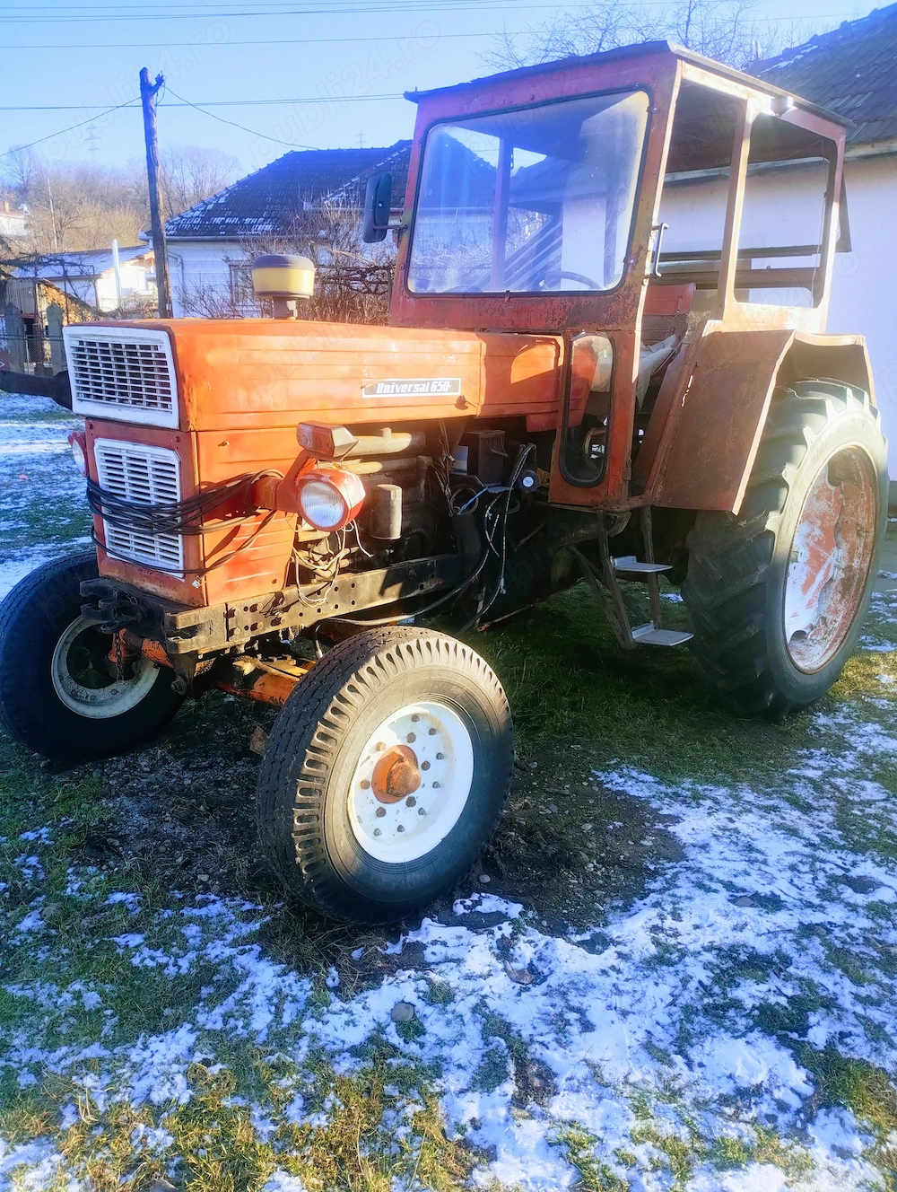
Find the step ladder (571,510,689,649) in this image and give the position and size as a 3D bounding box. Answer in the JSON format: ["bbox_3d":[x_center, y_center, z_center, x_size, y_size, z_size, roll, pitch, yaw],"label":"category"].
[{"bbox_3d":[0.719,-0.089,3.631,0.430,0.550,0.390,14,19,39],"label":"step ladder"}]

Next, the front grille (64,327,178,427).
[{"bbox_3d":[-0.930,-0.631,2.759,0.550,0.255,0.045,14,19,39],"label":"front grille"}]

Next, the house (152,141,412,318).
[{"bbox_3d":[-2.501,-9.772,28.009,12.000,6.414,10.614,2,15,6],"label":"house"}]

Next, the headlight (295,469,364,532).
[{"bbox_3d":[-0.313,-0.269,2.612,0.168,0.168,0.125,9,32,26],"label":"headlight"}]

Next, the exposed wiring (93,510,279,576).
[{"bbox_3d":[-0.826,-0.200,2.943,0.700,0.190,0.290,14,19,39],"label":"exposed wiring"}]

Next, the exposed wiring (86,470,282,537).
[{"bbox_3d":[-0.836,-0.298,2.902,0.760,0.225,0.260,14,19,39],"label":"exposed wiring"}]

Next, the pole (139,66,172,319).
[{"bbox_3d":[-5.403,-6.727,18.129,0.330,5.731,0.280,-1,15,0],"label":"pole"}]

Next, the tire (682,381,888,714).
[{"bbox_3d":[1.556,-0.182,4.292,0.340,1.480,1.480,14,19,39],"label":"tire"}]

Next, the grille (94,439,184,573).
[{"bbox_3d":[-0.923,-0.269,2.877,0.420,0.365,0.040,14,19,39],"label":"grille"}]

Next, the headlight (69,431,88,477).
[{"bbox_3d":[-1.269,-0.518,3.461,0.125,0.168,0.168,-22,26,-34],"label":"headlight"}]

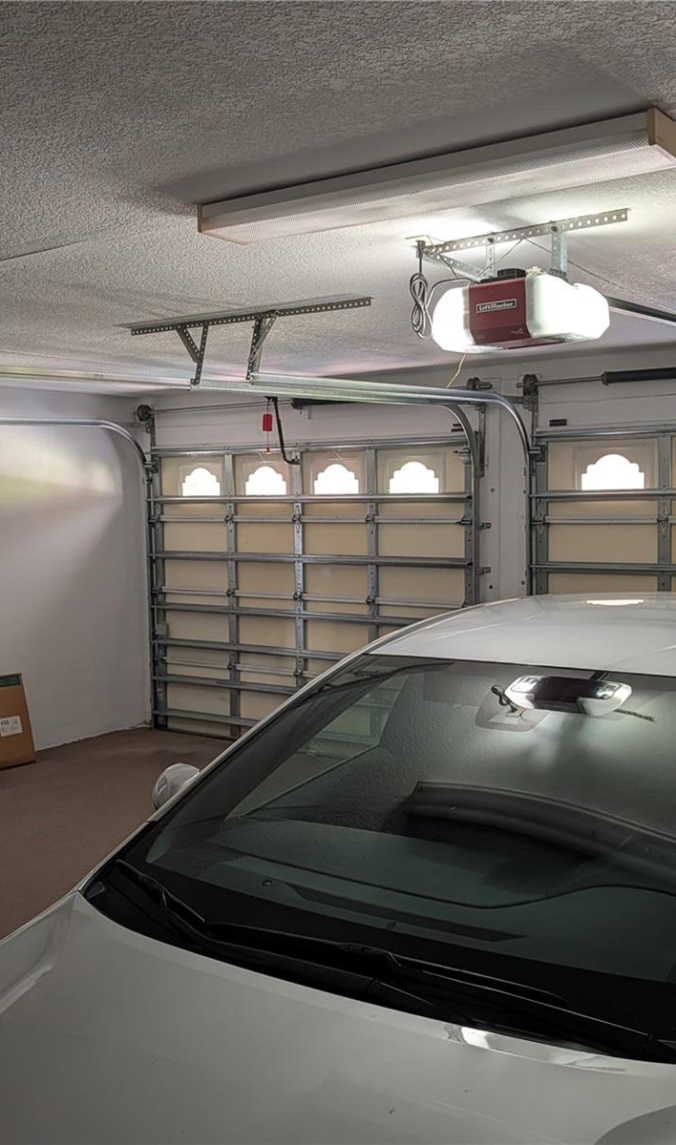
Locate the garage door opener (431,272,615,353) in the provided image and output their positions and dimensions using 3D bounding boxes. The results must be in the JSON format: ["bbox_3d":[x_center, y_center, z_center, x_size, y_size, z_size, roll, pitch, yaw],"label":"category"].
[{"bbox_3d":[0.532,-0.771,3.139,0.420,0.210,0.300,2,5,36],"label":"garage door opener"}]

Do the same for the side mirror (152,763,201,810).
[{"bbox_3d":[-0.414,0.609,2.728,0.250,0.195,0.160,2,5,32],"label":"side mirror"}]

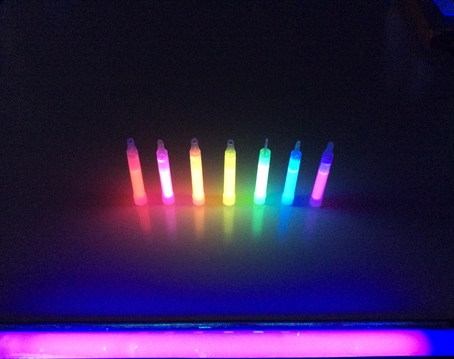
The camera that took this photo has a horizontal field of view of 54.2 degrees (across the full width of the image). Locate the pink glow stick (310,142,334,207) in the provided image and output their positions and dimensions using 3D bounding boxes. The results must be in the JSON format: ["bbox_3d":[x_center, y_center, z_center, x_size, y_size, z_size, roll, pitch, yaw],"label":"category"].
[{"bbox_3d":[0.112,-0.006,0.519,0.013,0.103,0.013,2,47,0],"label":"pink glow stick"}]

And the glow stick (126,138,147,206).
[{"bbox_3d":[-0.107,-0.009,0.516,0.013,0.103,0.013,2,47,0],"label":"glow stick"}]

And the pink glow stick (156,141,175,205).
[{"bbox_3d":[-0.072,-0.009,0.517,0.013,0.103,0.013,2,47,0],"label":"pink glow stick"}]

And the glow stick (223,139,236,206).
[{"bbox_3d":[0.004,-0.008,0.518,0.013,0.103,0.013,2,47,0],"label":"glow stick"}]

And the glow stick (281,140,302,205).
[{"bbox_3d":[0.077,-0.008,0.519,0.013,0.103,0.013,2,47,0],"label":"glow stick"}]

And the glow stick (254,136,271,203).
[{"bbox_3d":[0.042,-0.009,0.520,0.013,0.103,0.013,2,47,0],"label":"glow stick"}]

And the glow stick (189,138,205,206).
[{"bbox_3d":[-0.035,-0.009,0.518,0.013,0.103,0.013,2,47,0],"label":"glow stick"}]

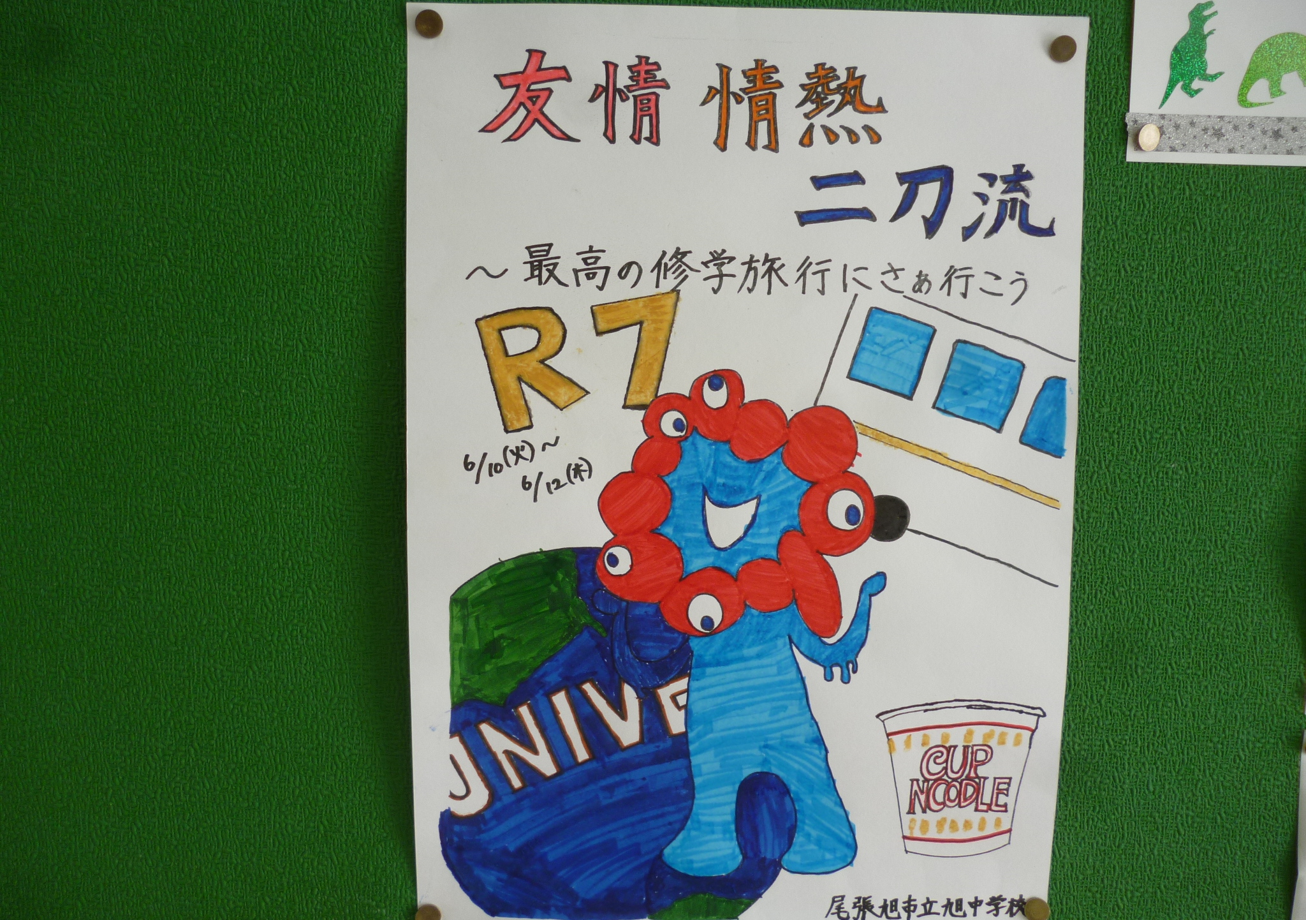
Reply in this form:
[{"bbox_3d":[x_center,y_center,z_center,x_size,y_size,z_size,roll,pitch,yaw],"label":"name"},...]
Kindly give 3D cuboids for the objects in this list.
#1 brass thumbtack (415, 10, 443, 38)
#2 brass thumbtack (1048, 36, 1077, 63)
[{"bbox_3d":[-0.087,-0.169,0.412,0.011,0.011,0.009,0,5,-2],"label":"brass thumbtack"},{"bbox_3d":[0.162,-0.163,0.420,0.011,0.011,0.009,0,5,-2],"label":"brass thumbtack"}]

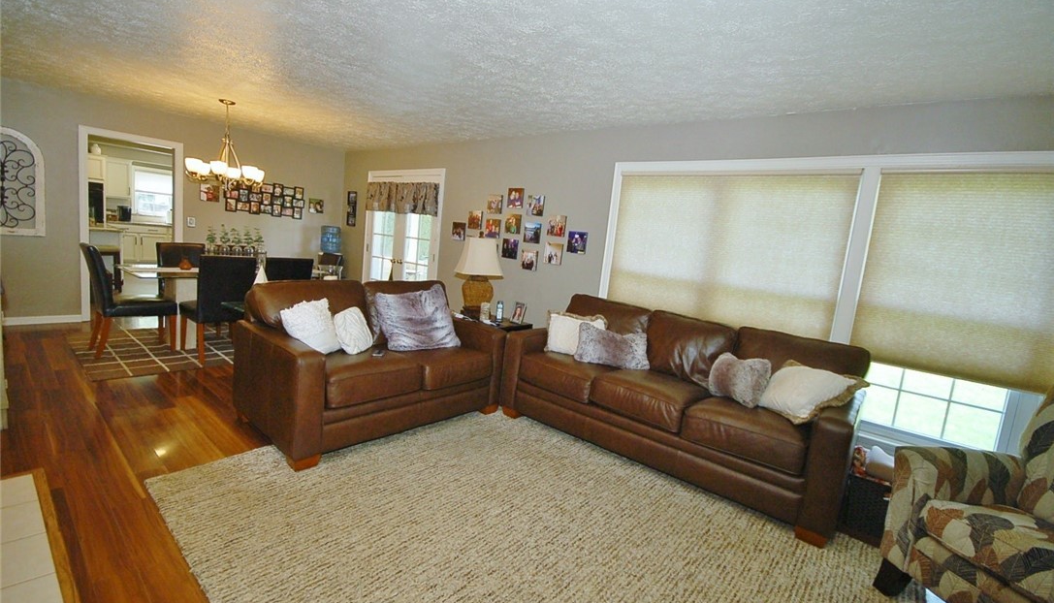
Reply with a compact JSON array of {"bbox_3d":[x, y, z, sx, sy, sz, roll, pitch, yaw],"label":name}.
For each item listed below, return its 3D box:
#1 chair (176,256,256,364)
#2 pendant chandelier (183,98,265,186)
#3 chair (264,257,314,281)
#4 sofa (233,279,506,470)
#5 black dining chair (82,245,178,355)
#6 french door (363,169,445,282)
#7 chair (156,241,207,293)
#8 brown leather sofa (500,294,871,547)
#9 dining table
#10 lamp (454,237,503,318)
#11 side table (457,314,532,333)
[{"bbox_3d":[-2.956,0.028,4.223,0.639,0.973,0.473,12,10,38],"label":"chair"},{"bbox_3d":[-2.997,-1.577,4.371,0.632,0.820,0.632,12,10,38],"label":"pendant chandelier"},{"bbox_3d":[-2.619,0.011,4.621,0.639,0.973,0.473,12,10,38],"label":"chair"},{"bbox_3d":[-1.094,0.380,3.282,0.980,0.931,1.626,12,10,38],"label":"sofa"},{"bbox_3d":[-3.639,-0.022,4.029,0.452,0.973,0.625,12,10,38],"label":"black dining chair"},{"bbox_3d":[-1.760,-0.691,6.049,1.682,2.168,0.097,12,10,38],"label":"french door"},{"bbox_3d":[-3.720,-0.130,4.771,0.626,0.973,0.466,12,10,38],"label":"chair"},{"bbox_3d":[1.025,0.616,3.235,2.224,0.938,0.945,12,10,38],"label":"brown leather sofa"},{"bbox_3d":[-3.121,0.072,4.652,0.820,0.737,1.654,12,10,38],"label":"dining table"},{"bbox_3d":[-0.447,-0.207,4.217,0.410,0.744,0.410,12,10,38],"label":"lamp"},{"bbox_3d":[-0.421,0.484,4.245,0.653,0.619,0.612,12,10,38],"label":"side table"}]

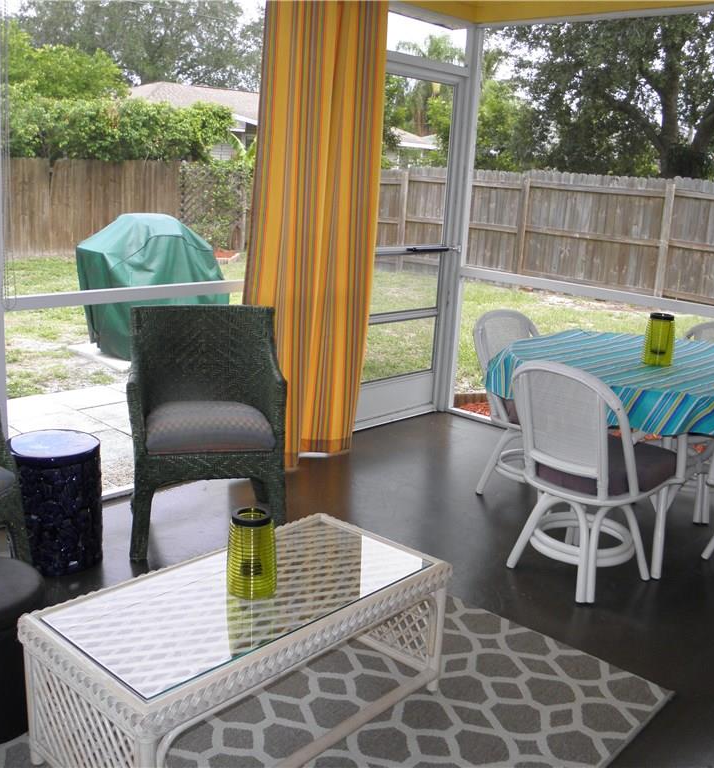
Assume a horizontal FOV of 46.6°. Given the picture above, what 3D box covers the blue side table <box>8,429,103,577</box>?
[{"bbox_3d":[-1.095,0.427,3.019,0.318,0.445,0.318,4,14,0],"label":"blue side table"}]

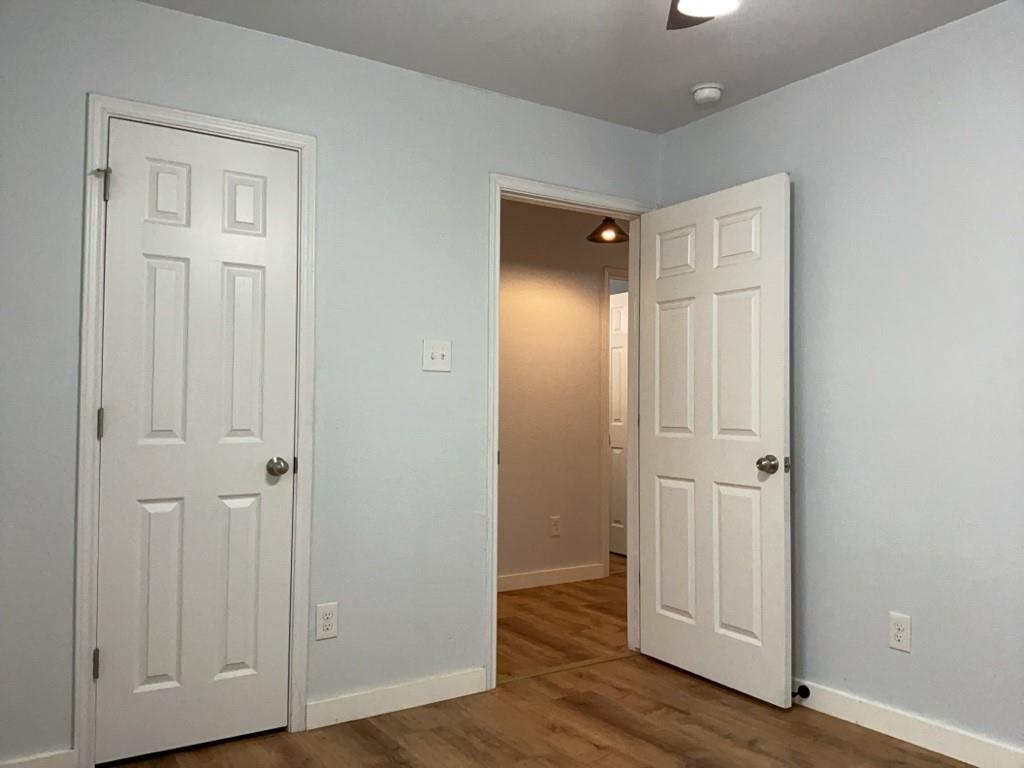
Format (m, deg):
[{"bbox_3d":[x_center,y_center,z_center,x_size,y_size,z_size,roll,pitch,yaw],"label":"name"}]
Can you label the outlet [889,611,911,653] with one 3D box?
[{"bbox_3d":[1.365,0.876,2.811,0.009,0.125,0.078,2,-2,-33],"label":"outlet"}]

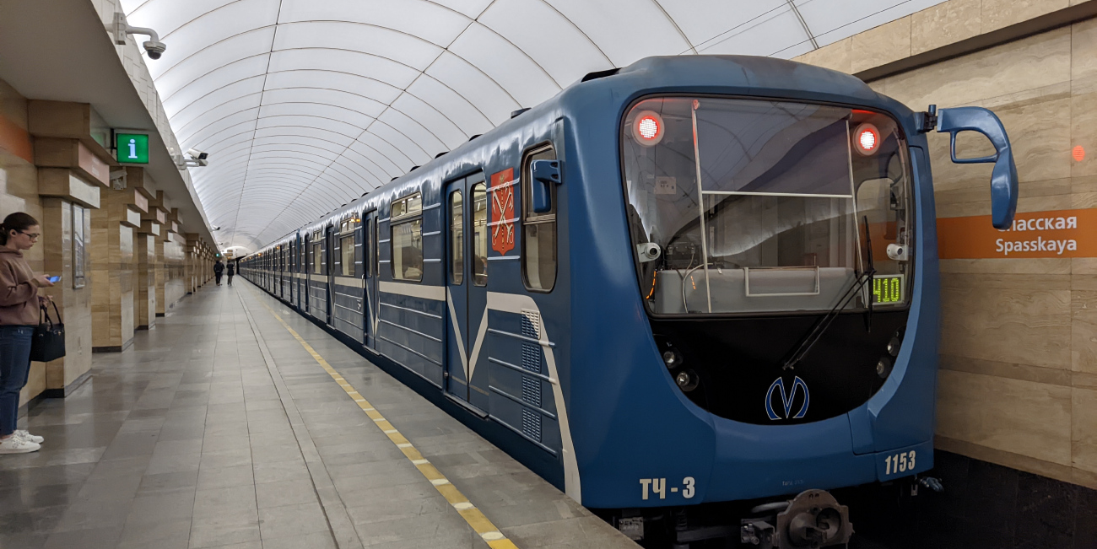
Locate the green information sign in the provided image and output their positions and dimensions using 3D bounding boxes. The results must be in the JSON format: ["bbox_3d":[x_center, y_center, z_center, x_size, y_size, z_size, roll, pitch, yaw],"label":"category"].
[{"bbox_3d":[-4.790,-1.449,9.139,0.335,0.345,0.090,-1,1,-22],"label":"green information sign"}]

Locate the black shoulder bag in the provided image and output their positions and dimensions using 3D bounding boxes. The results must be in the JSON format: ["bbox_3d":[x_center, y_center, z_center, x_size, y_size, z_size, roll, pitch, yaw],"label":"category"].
[{"bbox_3d":[-3.600,0.388,5.632,0.190,0.430,0.290,0,1,-6],"label":"black shoulder bag"}]

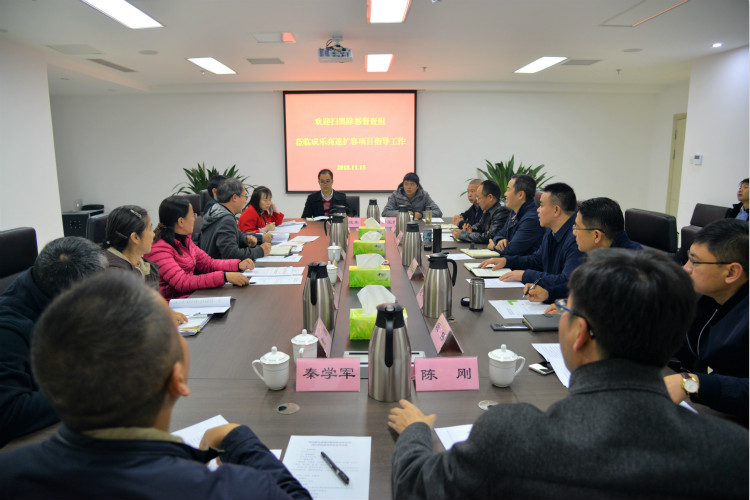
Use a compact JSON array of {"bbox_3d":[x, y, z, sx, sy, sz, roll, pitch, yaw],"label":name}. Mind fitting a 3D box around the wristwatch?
[{"bbox_3d":[0.912,0.392,1.445,0.042,0.058,0.042,-15,-30,24],"label":"wristwatch"}]

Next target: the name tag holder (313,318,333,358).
[{"bbox_3d":[-0.222,0.335,1.935,0.099,0.088,0.202,0,11,-2],"label":"name tag holder"}]

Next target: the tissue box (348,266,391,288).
[{"bbox_3d":[-0.027,0.154,2.861,0.231,0.092,0.122,0,11,-1],"label":"tissue box"}]

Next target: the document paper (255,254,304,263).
[{"bbox_3d":[-0.687,0.066,3.582,0.297,0.003,0.210,0,11,-1],"label":"document paper"}]

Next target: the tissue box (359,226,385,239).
[{"bbox_3d":[-0.028,-0.144,4.439,0.232,0.097,0.112,0,11,-2],"label":"tissue box"}]

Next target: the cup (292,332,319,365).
[{"bbox_3d":[-0.245,0.347,1.728,0.096,0.142,0.122,3,11,13],"label":"cup"}]

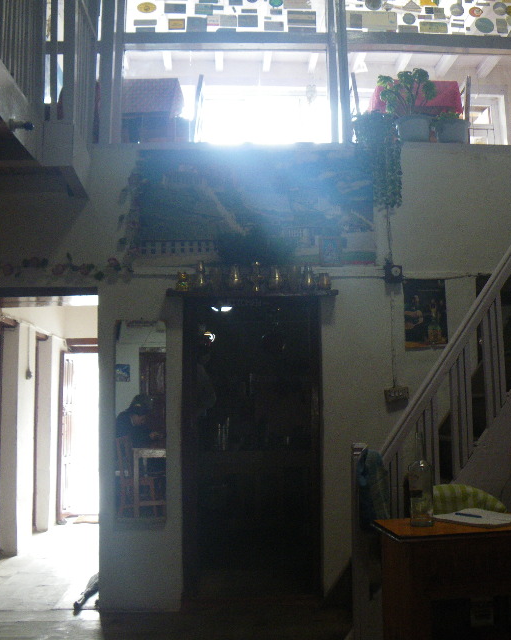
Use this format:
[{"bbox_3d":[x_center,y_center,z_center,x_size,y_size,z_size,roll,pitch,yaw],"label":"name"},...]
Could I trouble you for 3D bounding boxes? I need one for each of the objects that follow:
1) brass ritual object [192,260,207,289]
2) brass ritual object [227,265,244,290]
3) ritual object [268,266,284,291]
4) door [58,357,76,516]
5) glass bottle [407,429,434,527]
[{"bbox_3d":[-0.334,-0.270,4.147,0.090,0.160,0.090,0,-6,-1],"label":"brass ritual object"},{"bbox_3d":[-0.120,-0.256,4.151,0.090,0.150,0.090,0,-6,-1],"label":"brass ritual object"},{"bbox_3d":[0.120,-0.250,4.156,0.090,0.150,0.090,0,-6,-1],"label":"ritual object"},{"bbox_3d":[-1.972,1.211,7.323,0.060,1.700,0.520,0,-6,-1],"label":"door"},{"bbox_3d":[0.521,0.499,2.173,0.068,0.300,0.068,0,-6,-1],"label":"glass bottle"}]

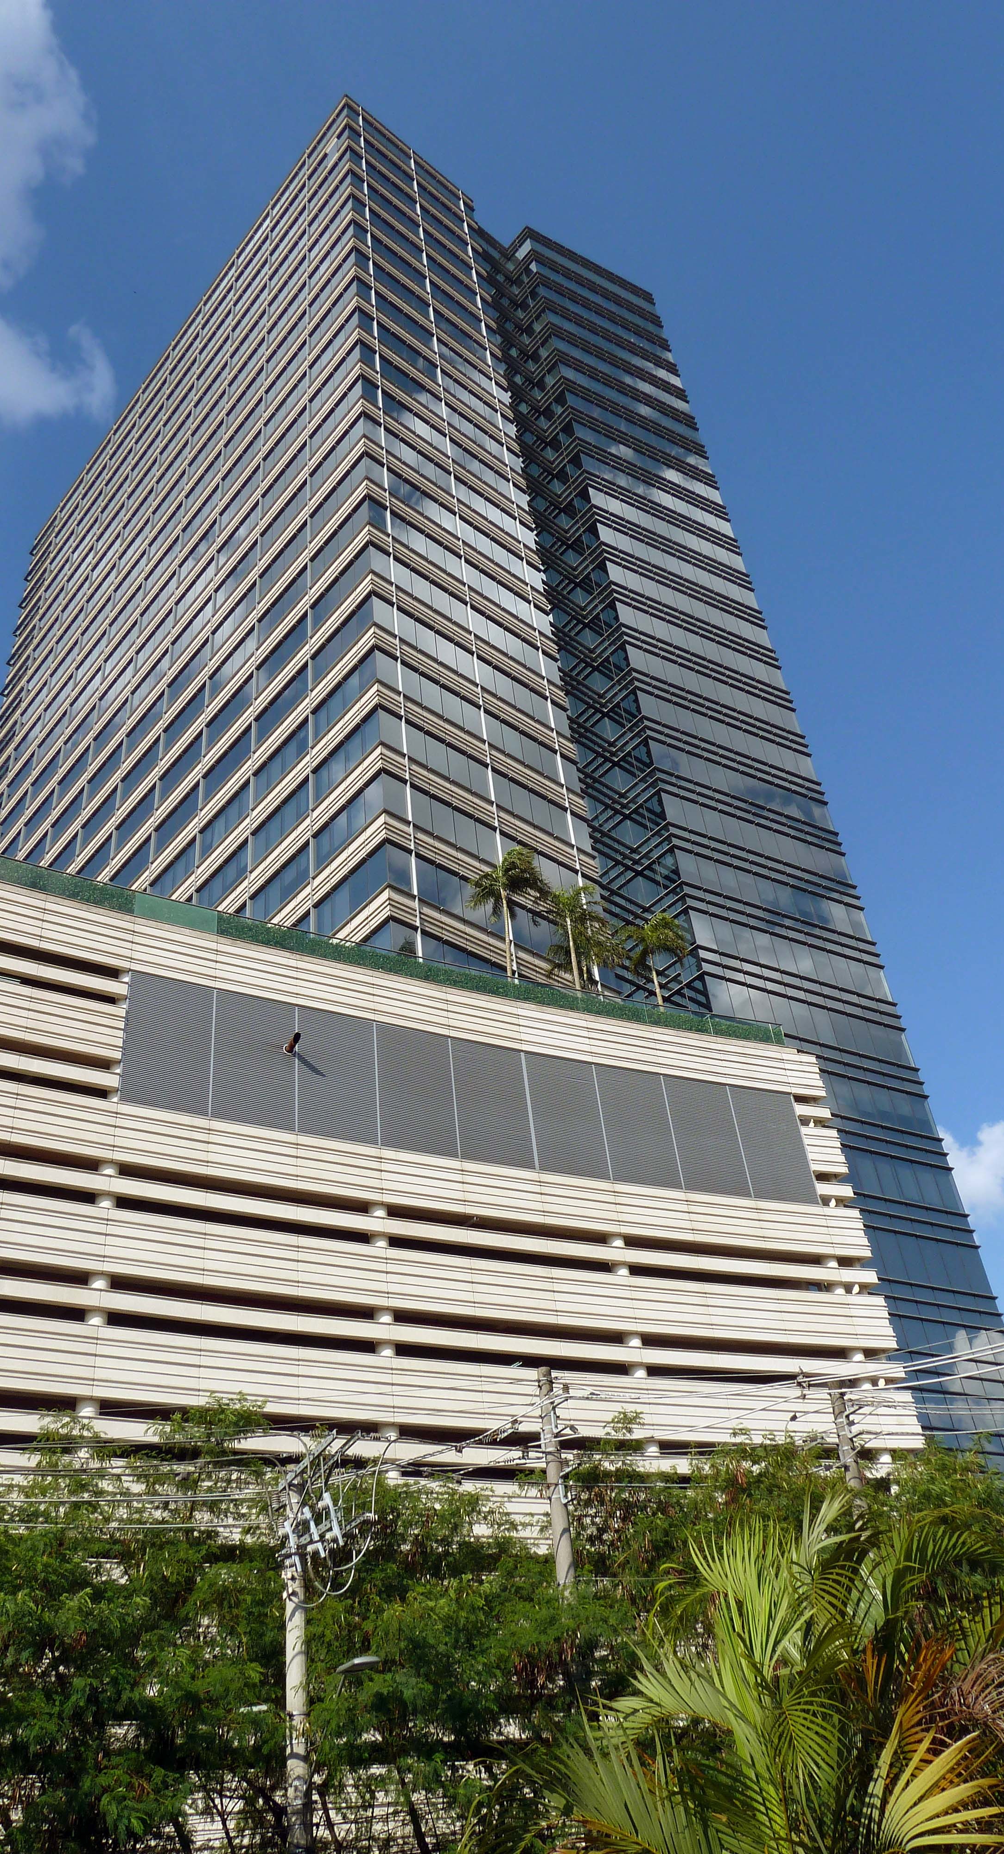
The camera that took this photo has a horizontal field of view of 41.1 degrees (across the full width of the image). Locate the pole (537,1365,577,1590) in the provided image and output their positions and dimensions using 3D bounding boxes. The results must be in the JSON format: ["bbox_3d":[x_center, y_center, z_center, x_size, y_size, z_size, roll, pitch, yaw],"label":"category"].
[{"bbox_3d":[1.132,11.153,19.560,0.330,9.625,0.330,-7,-38,0],"label":"pole"}]

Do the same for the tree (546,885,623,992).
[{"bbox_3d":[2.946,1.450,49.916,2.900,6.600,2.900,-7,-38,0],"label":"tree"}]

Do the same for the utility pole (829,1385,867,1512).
[{"bbox_3d":[6.454,12.109,21.505,0.340,9.527,0.340,-7,-38,0],"label":"utility pole"}]

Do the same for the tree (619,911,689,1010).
[{"bbox_3d":[5.965,2.039,50.576,2.750,6.123,2.750,-7,-38,0],"label":"tree"}]

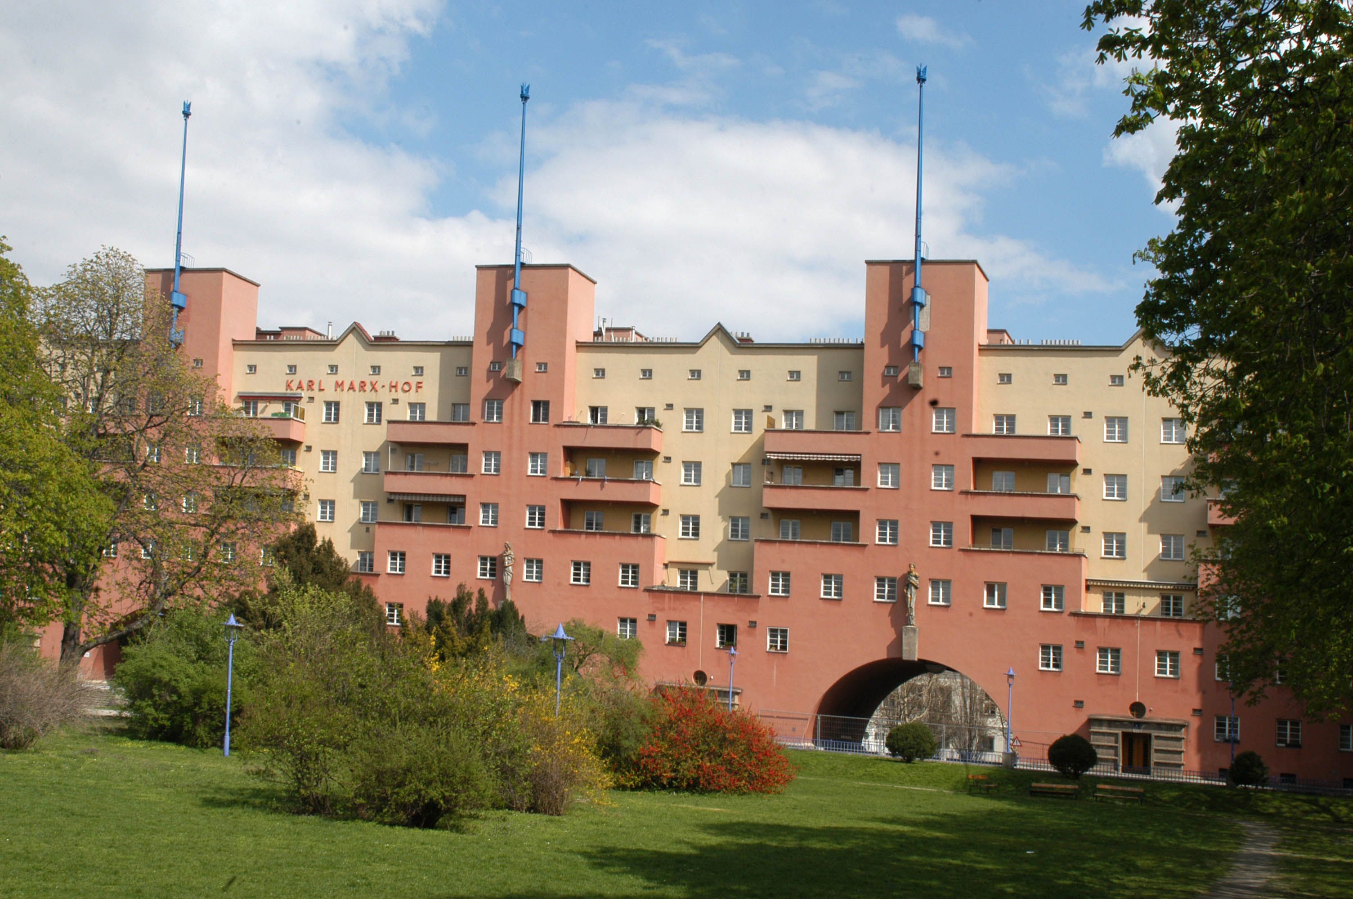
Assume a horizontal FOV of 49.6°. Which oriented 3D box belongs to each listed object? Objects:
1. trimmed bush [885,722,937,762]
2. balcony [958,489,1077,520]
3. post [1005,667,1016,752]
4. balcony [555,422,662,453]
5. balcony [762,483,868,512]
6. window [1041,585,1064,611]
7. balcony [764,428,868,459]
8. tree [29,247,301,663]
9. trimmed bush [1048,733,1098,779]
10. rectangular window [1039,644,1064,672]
[{"bbox_3d":[10.817,13.470,67.500,2.388,1.900,2.300,1,-3,16],"label":"trimmed bush"},{"bbox_3d":[18.092,2.920,77.488,6.039,1.288,1.350,1,-3,16],"label":"balcony"},{"bbox_3d":[15.740,12.250,69.000,0.550,4.000,0.550,1,-6,17],"label":"post"},{"bbox_3d":[-4.030,-0.644,86.149,5.910,1.400,1.400,1,-5,17],"label":"balcony"},{"bbox_3d":[7.903,2.709,82.506,5.960,1.400,1.400,1,-5,17],"label":"balcony"},{"bbox_3d":[19.506,7.708,76.012,1.160,1.370,0.200,1,-6,17],"label":"window"},{"bbox_3d":[7.793,-0.383,80.667,5.791,1.268,1.350,1,-3,16],"label":"balcony"},{"bbox_3d":[-19.935,1.028,57.000,10.000,17.000,9.300,1,-6,17],"label":"tree"},{"bbox_3d":[18.137,14.047,67.000,2.200,2.100,2.200,1,-5,17],"label":"trimmed bush"},{"bbox_3d":[19.944,11.081,77.938,1.200,1.410,0.200,1,-5,17],"label":"rectangular window"}]

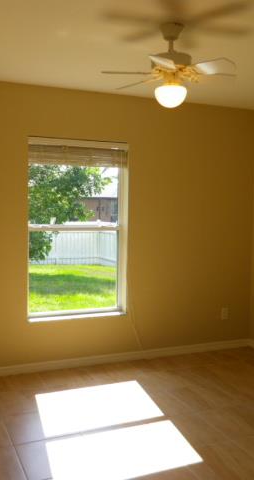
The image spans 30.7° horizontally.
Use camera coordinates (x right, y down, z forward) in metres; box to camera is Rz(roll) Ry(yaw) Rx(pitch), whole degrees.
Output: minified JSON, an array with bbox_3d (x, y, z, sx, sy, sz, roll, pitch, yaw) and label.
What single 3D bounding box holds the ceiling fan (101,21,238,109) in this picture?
[{"bbox_3d":[0.245,-0.951,2.533,0.770,0.452,0.760,-1,4,-23],"label":"ceiling fan"}]

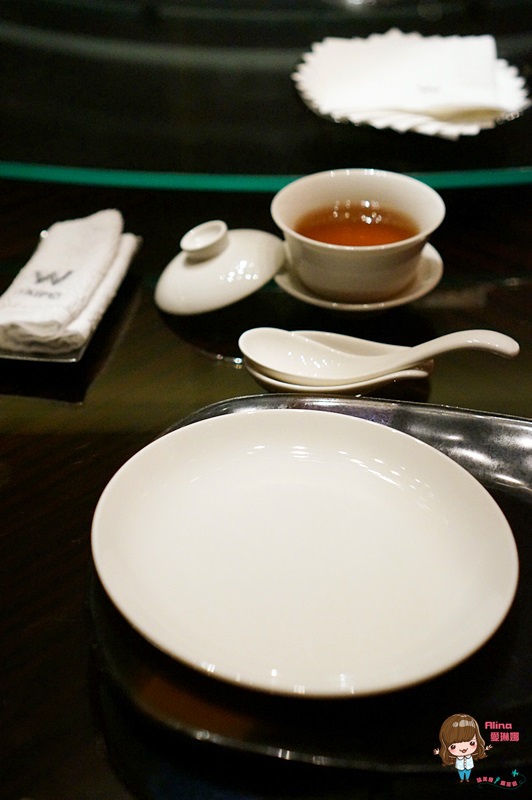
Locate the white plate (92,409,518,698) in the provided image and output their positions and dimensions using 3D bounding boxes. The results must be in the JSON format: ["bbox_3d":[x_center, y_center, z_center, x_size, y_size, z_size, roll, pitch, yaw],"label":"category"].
[{"bbox_3d":[0.015,0.063,0.475,0.171,0.025,0.171,3,35,-2],"label":"white plate"}]

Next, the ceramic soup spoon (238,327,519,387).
[{"bbox_3d":[0.057,-0.021,0.590,0.142,0.035,0.044,4,36,3],"label":"ceramic soup spoon"}]

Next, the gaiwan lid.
[{"bbox_3d":[-0.031,-0.084,0.668,0.082,0.026,0.082,-16,35,12],"label":"gaiwan lid"}]

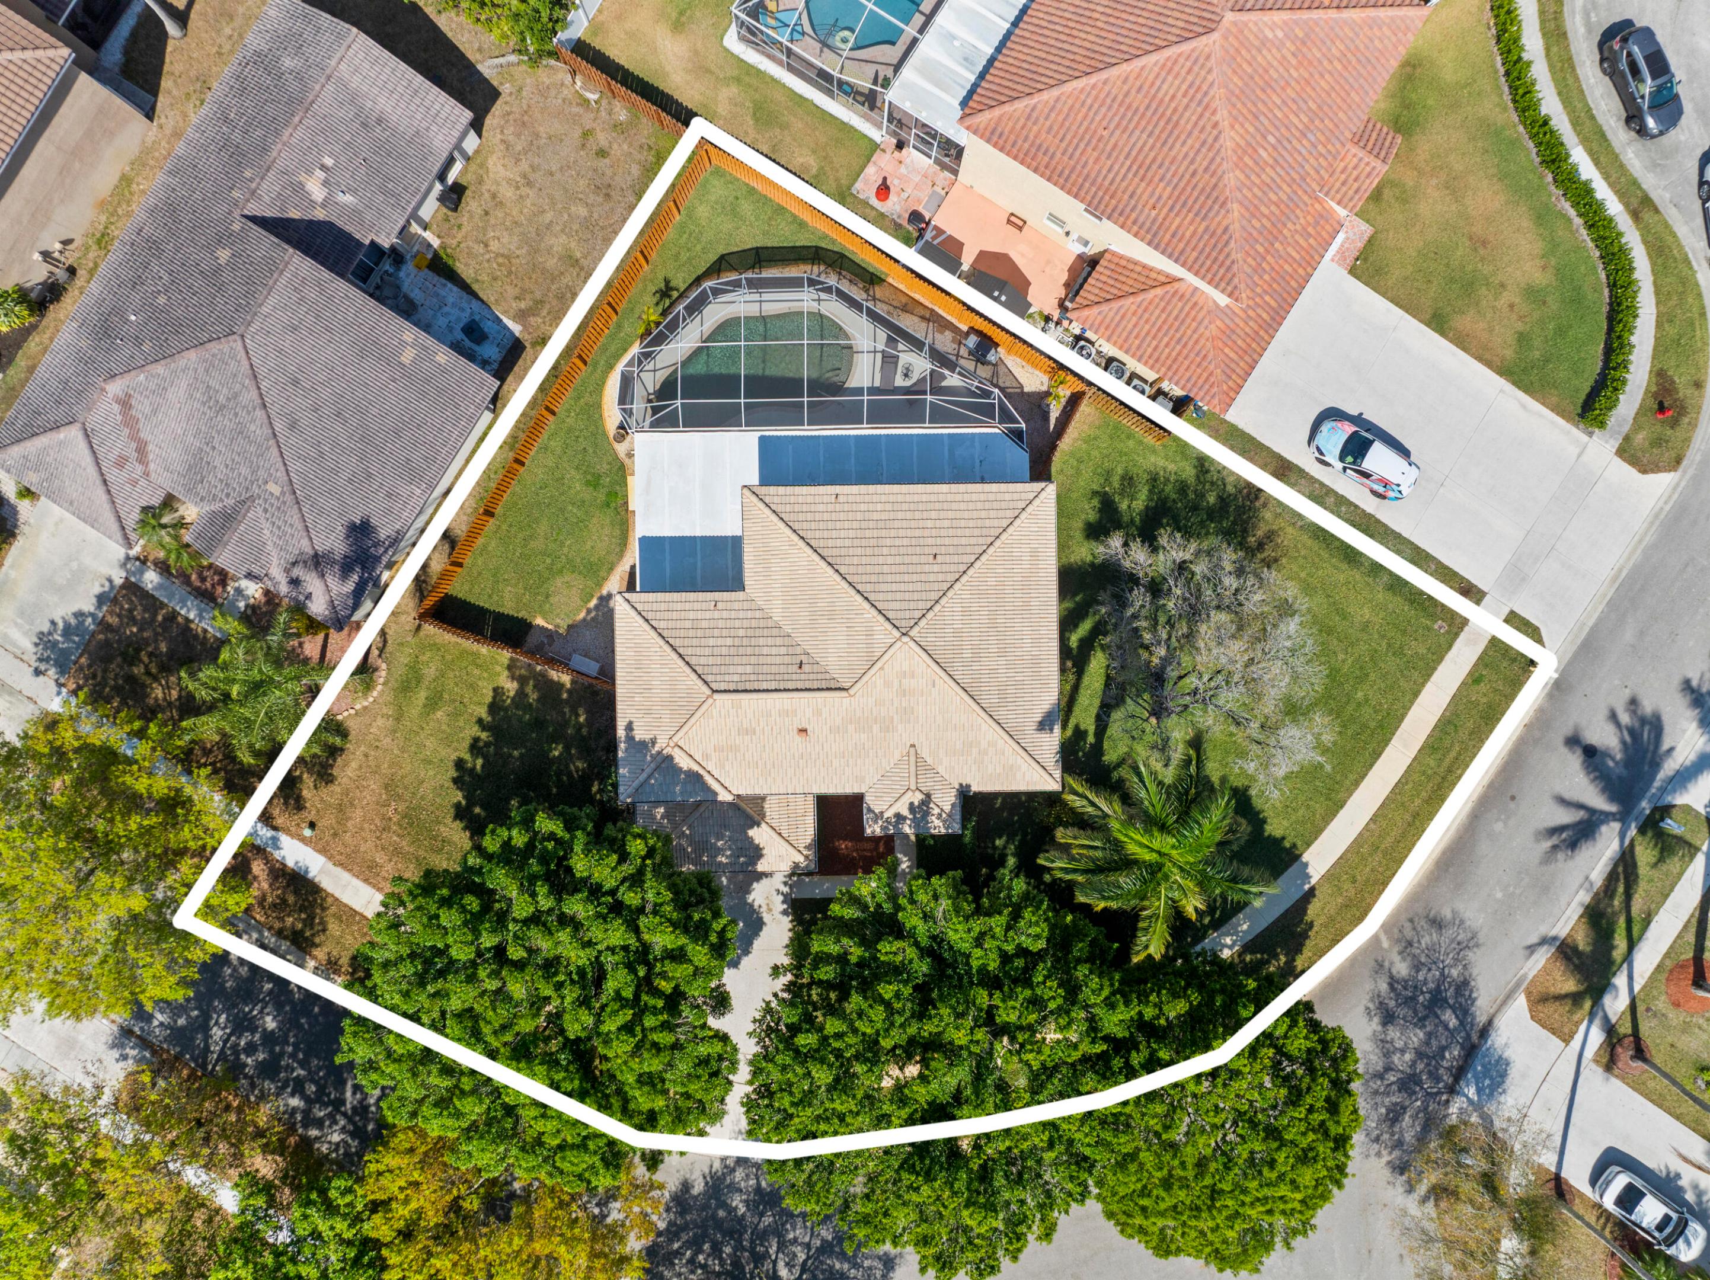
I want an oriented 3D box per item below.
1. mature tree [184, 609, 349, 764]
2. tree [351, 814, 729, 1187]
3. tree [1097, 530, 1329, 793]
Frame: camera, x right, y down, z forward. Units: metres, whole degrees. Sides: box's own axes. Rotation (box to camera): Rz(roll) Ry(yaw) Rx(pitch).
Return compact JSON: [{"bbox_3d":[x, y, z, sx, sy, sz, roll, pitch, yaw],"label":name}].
[{"bbox_3d":[-20.765,1.683,45.965,6.048,10.080,5.544,0,90,0],"label":"mature tree"},{"bbox_3d":[-10.937,12.701,44.755,14.515,12.298,13.810,0,90,0],"label":"tree"},{"bbox_3d":[14.112,1.008,47.275,9.374,7.459,10.382,0,90,0],"label":"tree"}]

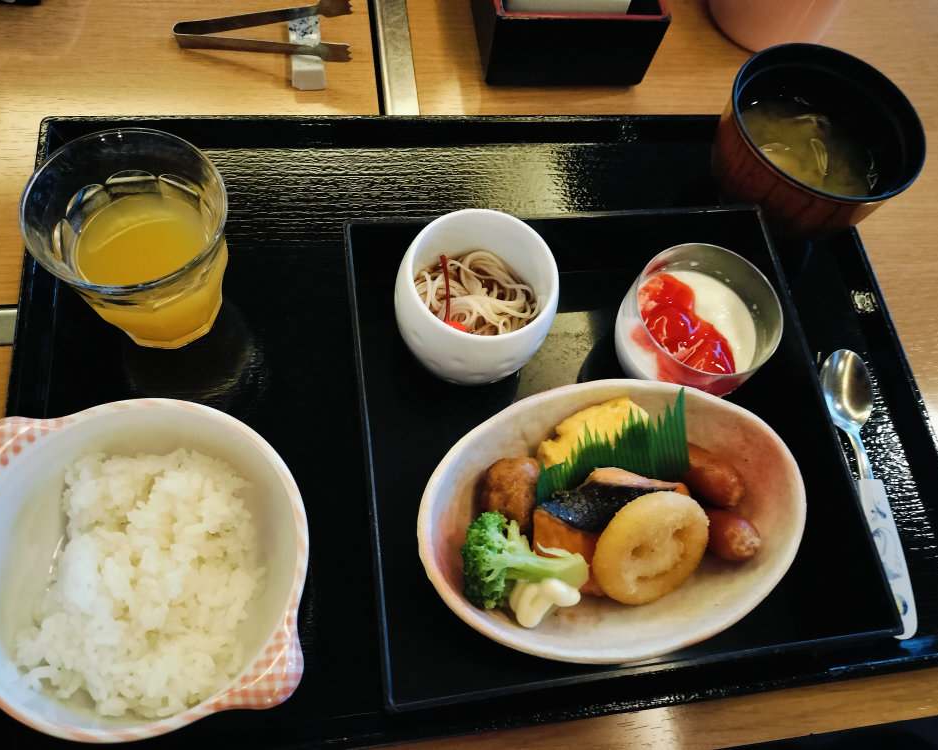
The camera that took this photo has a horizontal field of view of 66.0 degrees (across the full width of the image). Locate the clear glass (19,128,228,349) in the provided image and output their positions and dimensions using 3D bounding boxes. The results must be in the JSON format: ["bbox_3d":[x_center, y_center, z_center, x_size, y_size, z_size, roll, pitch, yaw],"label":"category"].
[{"bbox_3d":[-0.149,-0.055,0.342,0.081,0.085,0.081,-4,68,-10],"label":"clear glass"}]

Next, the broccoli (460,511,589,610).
[{"bbox_3d":[0.025,0.082,0.319,0.056,0.034,0.041,6,67,-5],"label":"broccoli"}]

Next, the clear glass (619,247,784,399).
[{"bbox_3d":[0.114,-0.023,0.376,0.073,0.056,0.073,-4,68,-10],"label":"clear glass"}]

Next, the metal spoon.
[{"bbox_3d":[0.212,0.057,0.384,0.032,0.018,0.157,4,67,-6],"label":"metal spoon"}]

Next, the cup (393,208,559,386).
[{"bbox_3d":[0.002,-0.032,0.355,0.077,0.073,0.077,3,67,-7],"label":"cup"}]

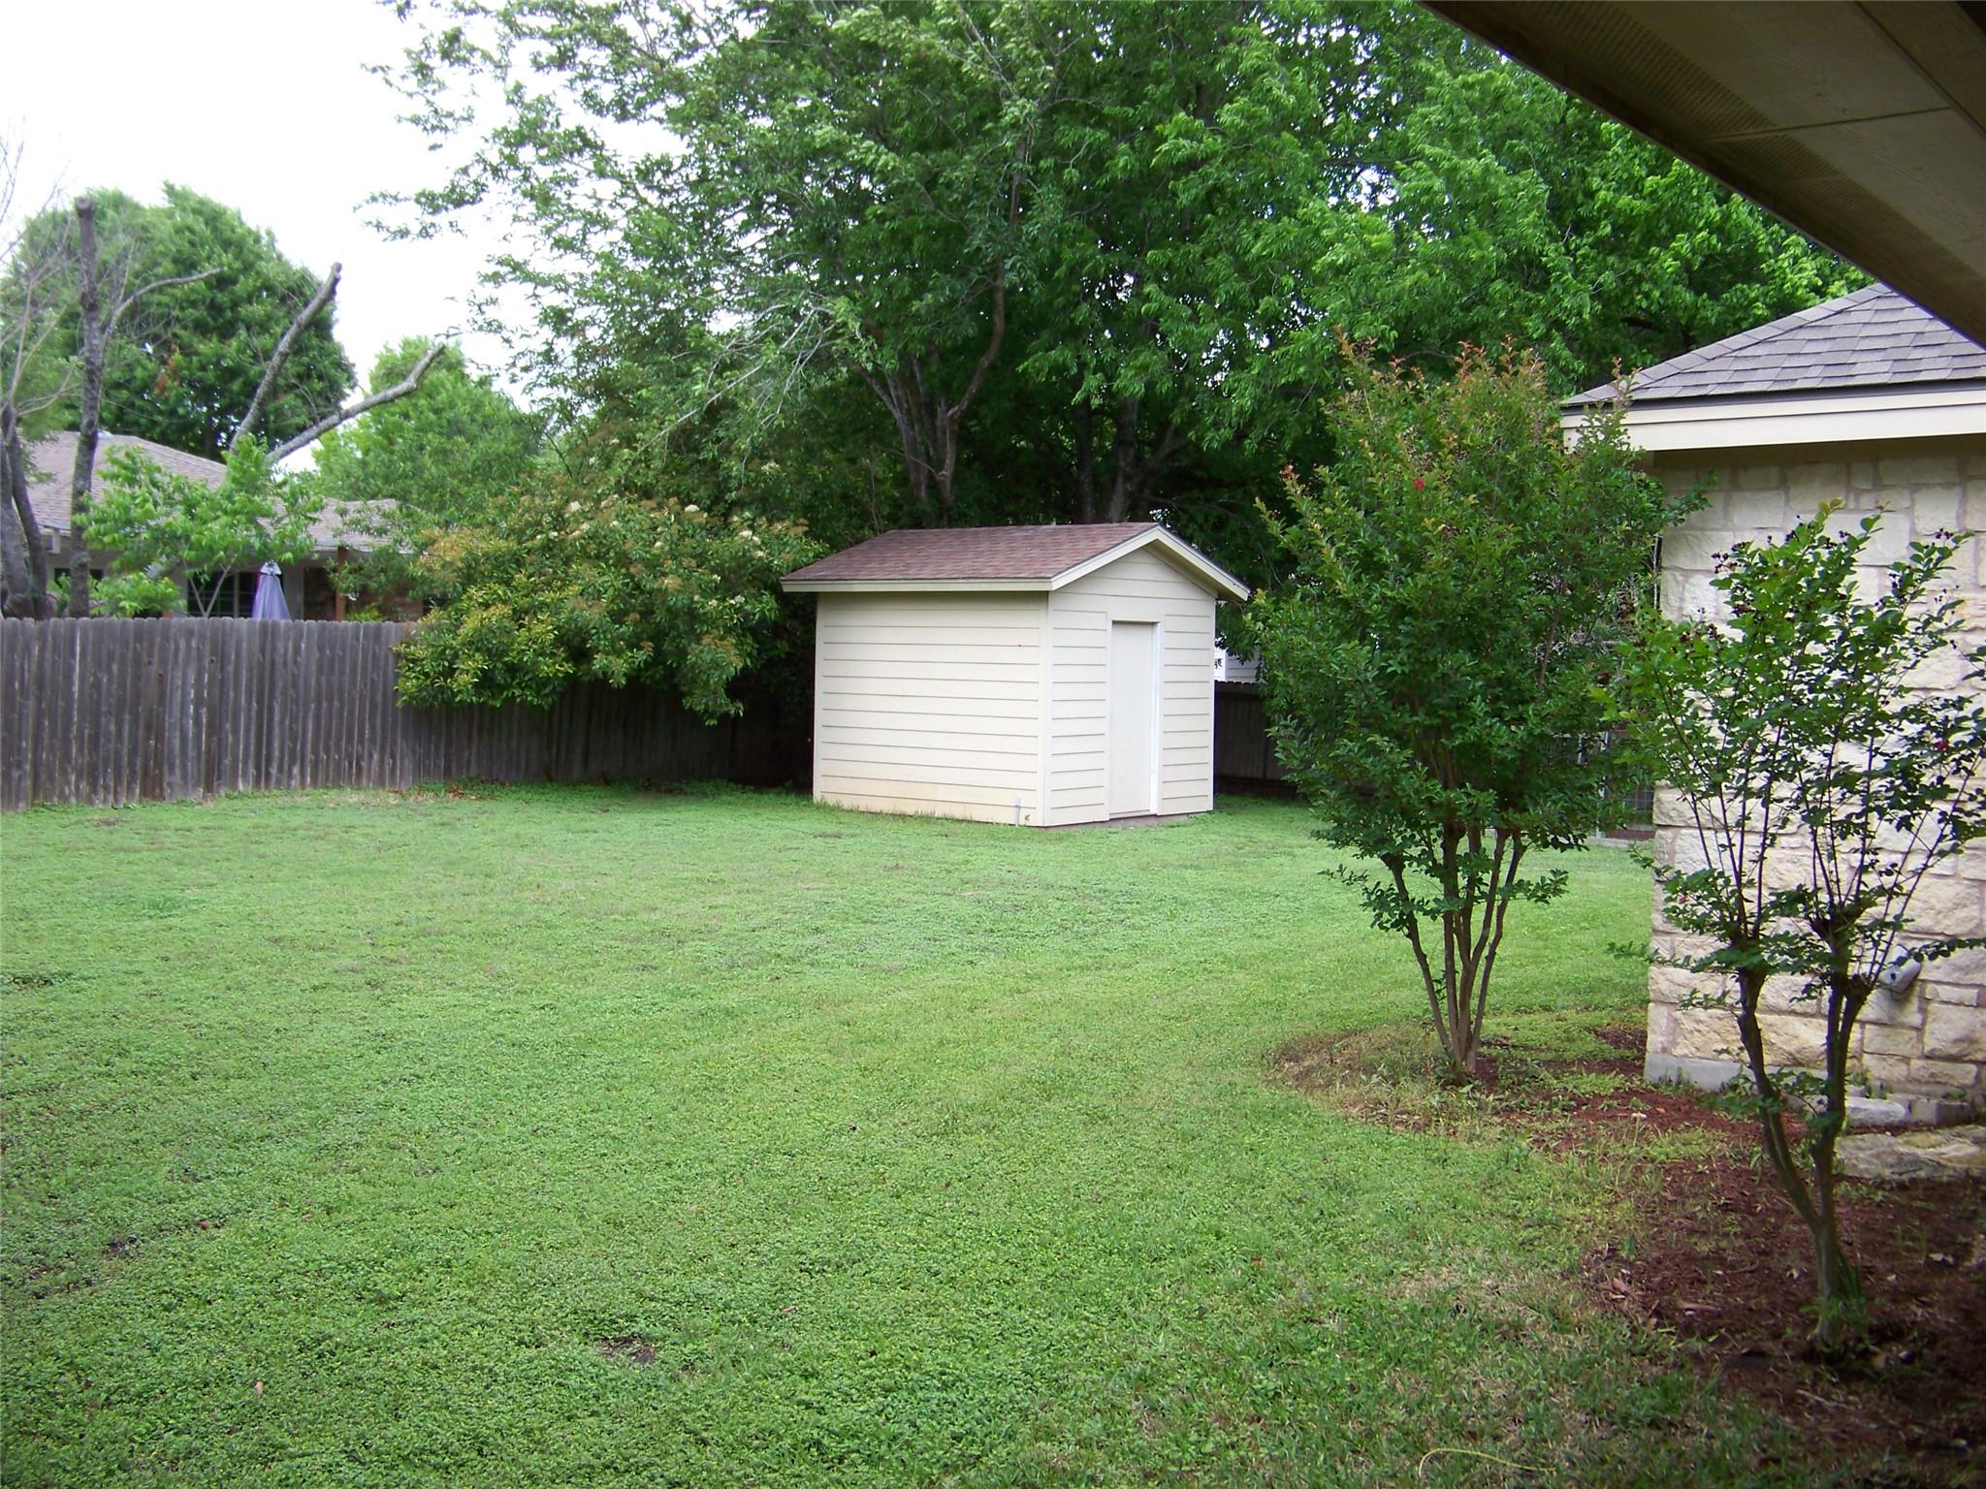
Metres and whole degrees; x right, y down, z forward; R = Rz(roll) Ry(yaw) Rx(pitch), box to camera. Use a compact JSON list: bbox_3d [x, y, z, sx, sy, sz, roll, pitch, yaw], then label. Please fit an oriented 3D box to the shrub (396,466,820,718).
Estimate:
[{"bbox_3d":[-4.638,-1.595,25.128,5.088,3.564,3.900,1,3,-11],"label":"shrub"}]

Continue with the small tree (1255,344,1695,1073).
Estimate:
[{"bbox_3d":[1.865,-0.126,8.112,1.683,2.840,1.632,2,3,13],"label":"small tree"}]

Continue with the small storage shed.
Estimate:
[{"bbox_3d":[0.266,-0.812,22.086,3.520,3.000,3.590,3,3,38],"label":"small storage shed"}]

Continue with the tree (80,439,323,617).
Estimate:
[{"bbox_3d":[-9.366,-1.655,24.522,2.704,3.868,2.433,0,3,-21],"label":"tree"}]

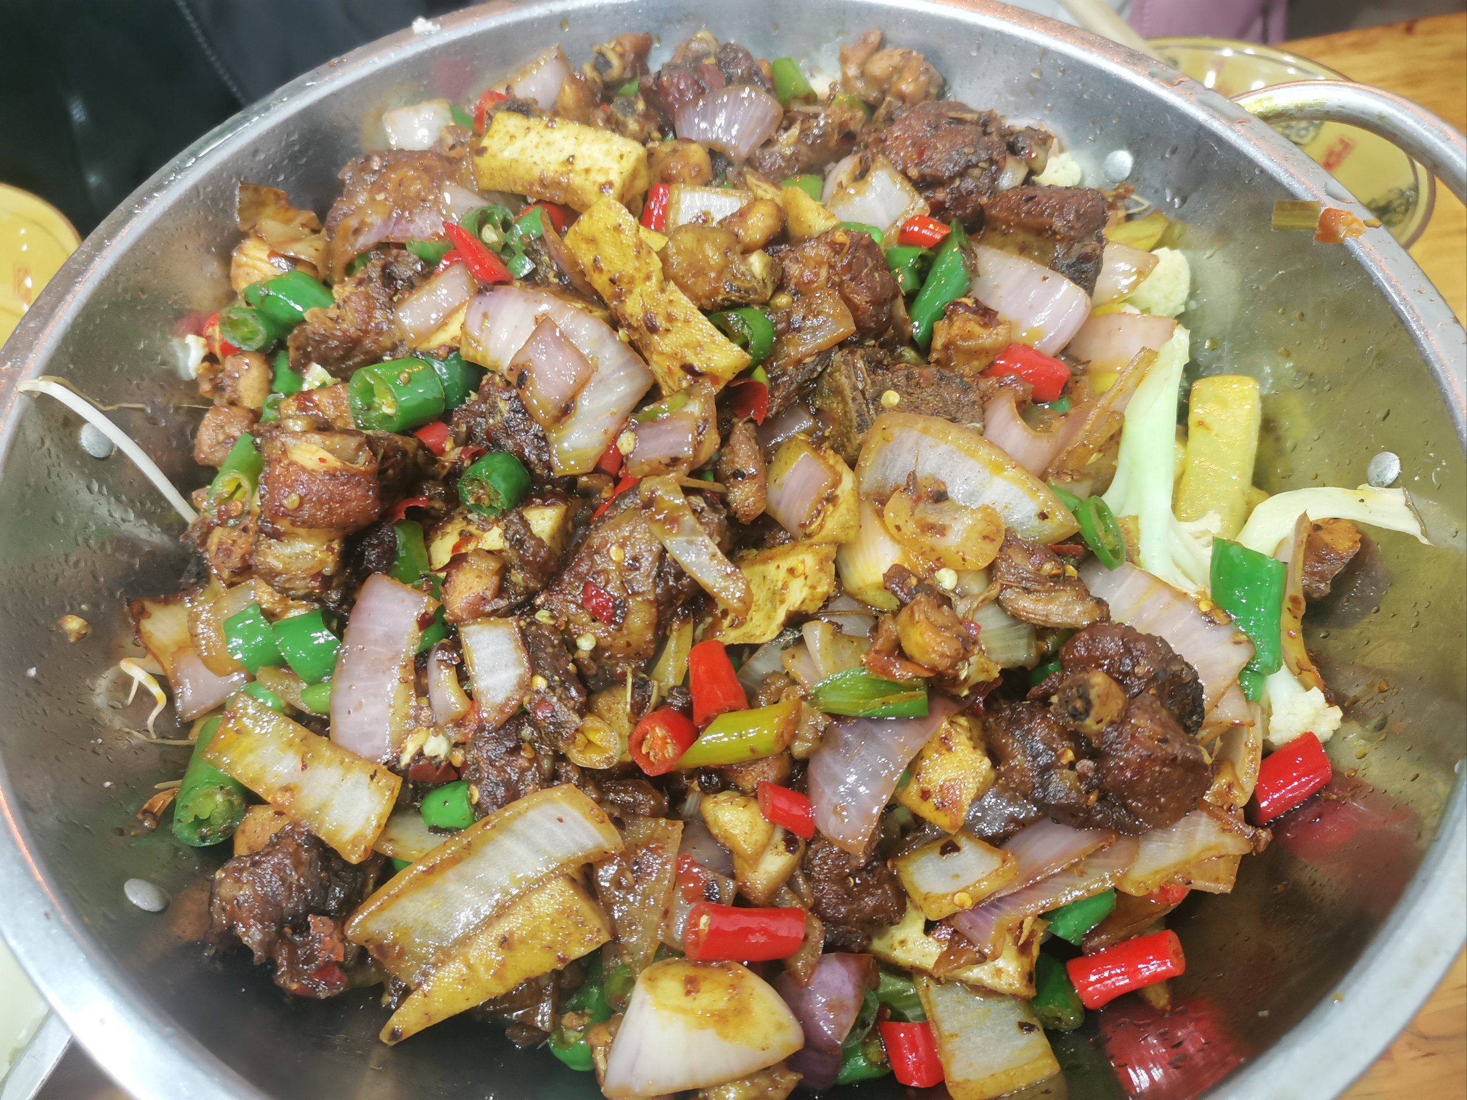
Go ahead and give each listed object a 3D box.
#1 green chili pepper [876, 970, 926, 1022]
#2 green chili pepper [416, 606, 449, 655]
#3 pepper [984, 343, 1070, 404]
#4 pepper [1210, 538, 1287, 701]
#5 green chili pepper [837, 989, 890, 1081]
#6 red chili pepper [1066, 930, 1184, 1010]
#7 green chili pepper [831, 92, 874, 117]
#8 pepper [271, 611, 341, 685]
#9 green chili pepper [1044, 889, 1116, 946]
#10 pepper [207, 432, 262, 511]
[{"bbox_3d":[0.033,0.087,0.222,0.013,0.010,0.010,-7,57,-5],"label":"green chili pepper"},{"bbox_3d":[-0.067,0.018,0.258,0.011,0.010,0.014,17,59,11],"label":"green chili pepper"},{"bbox_3d":[0.075,-0.045,0.291,0.020,0.010,0.010,28,61,12],"label":"pepper"},{"bbox_3d":[0.132,0.017,0.291,0.016,0.013,0.039,-3,81,1],"label":"pepper"},{"bbox_3d":[0.028,0.104,0.244,0.013,0.013,0.019,10,59,7],"label":"green chili pepper"},{"bbox_3d":[0.075,0.081,0.220,0.021,0.009,0.010,-14,58,-9],"label":"red chili pepper"},{"bbox_3d":[0.036,-0.136,0.352,0.016,0.011,0.011,0,57,1],"label":"green chili pepper"},{"bbox_3d":[-0.102,0.023,0.272,0.013,0.012,0.015,-23,60,-13],"label":"pepper"},{"bbox_3d":[0.069,0.073,0.228,0.015,0.010,0.011,-22,60,-14],"label":"green chili pepper"},{"bbox_3d":[-0.125,-0.018,0.288,0.011,0.011,0.024,2,57,2],"label":"pepper"}]

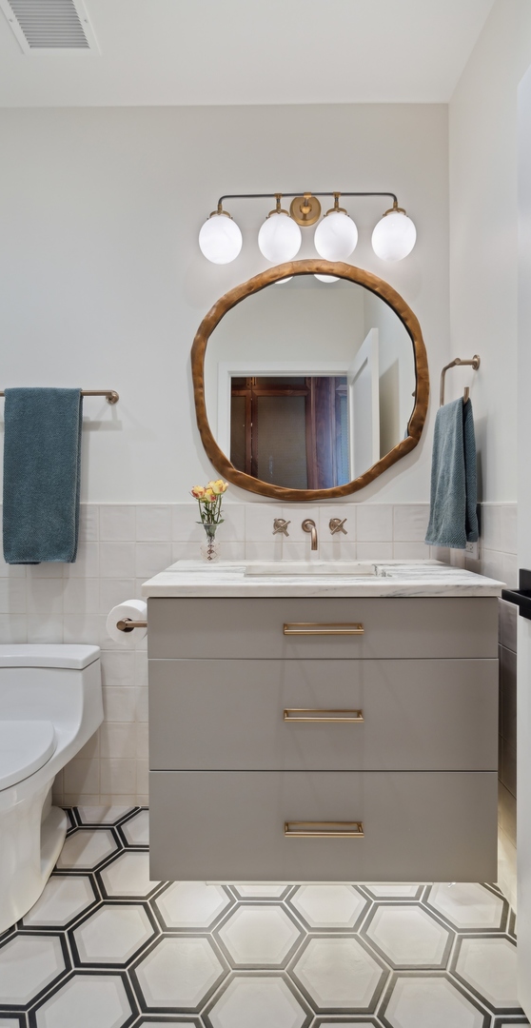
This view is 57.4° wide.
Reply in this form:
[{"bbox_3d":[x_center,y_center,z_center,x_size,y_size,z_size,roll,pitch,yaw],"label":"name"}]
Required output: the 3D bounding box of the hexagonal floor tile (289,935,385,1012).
[{"bbox_3d":[0.179,1.115,1.179,0.250,0.010,0.212,0,1,0],"label":"hexagonal floor tile"}]

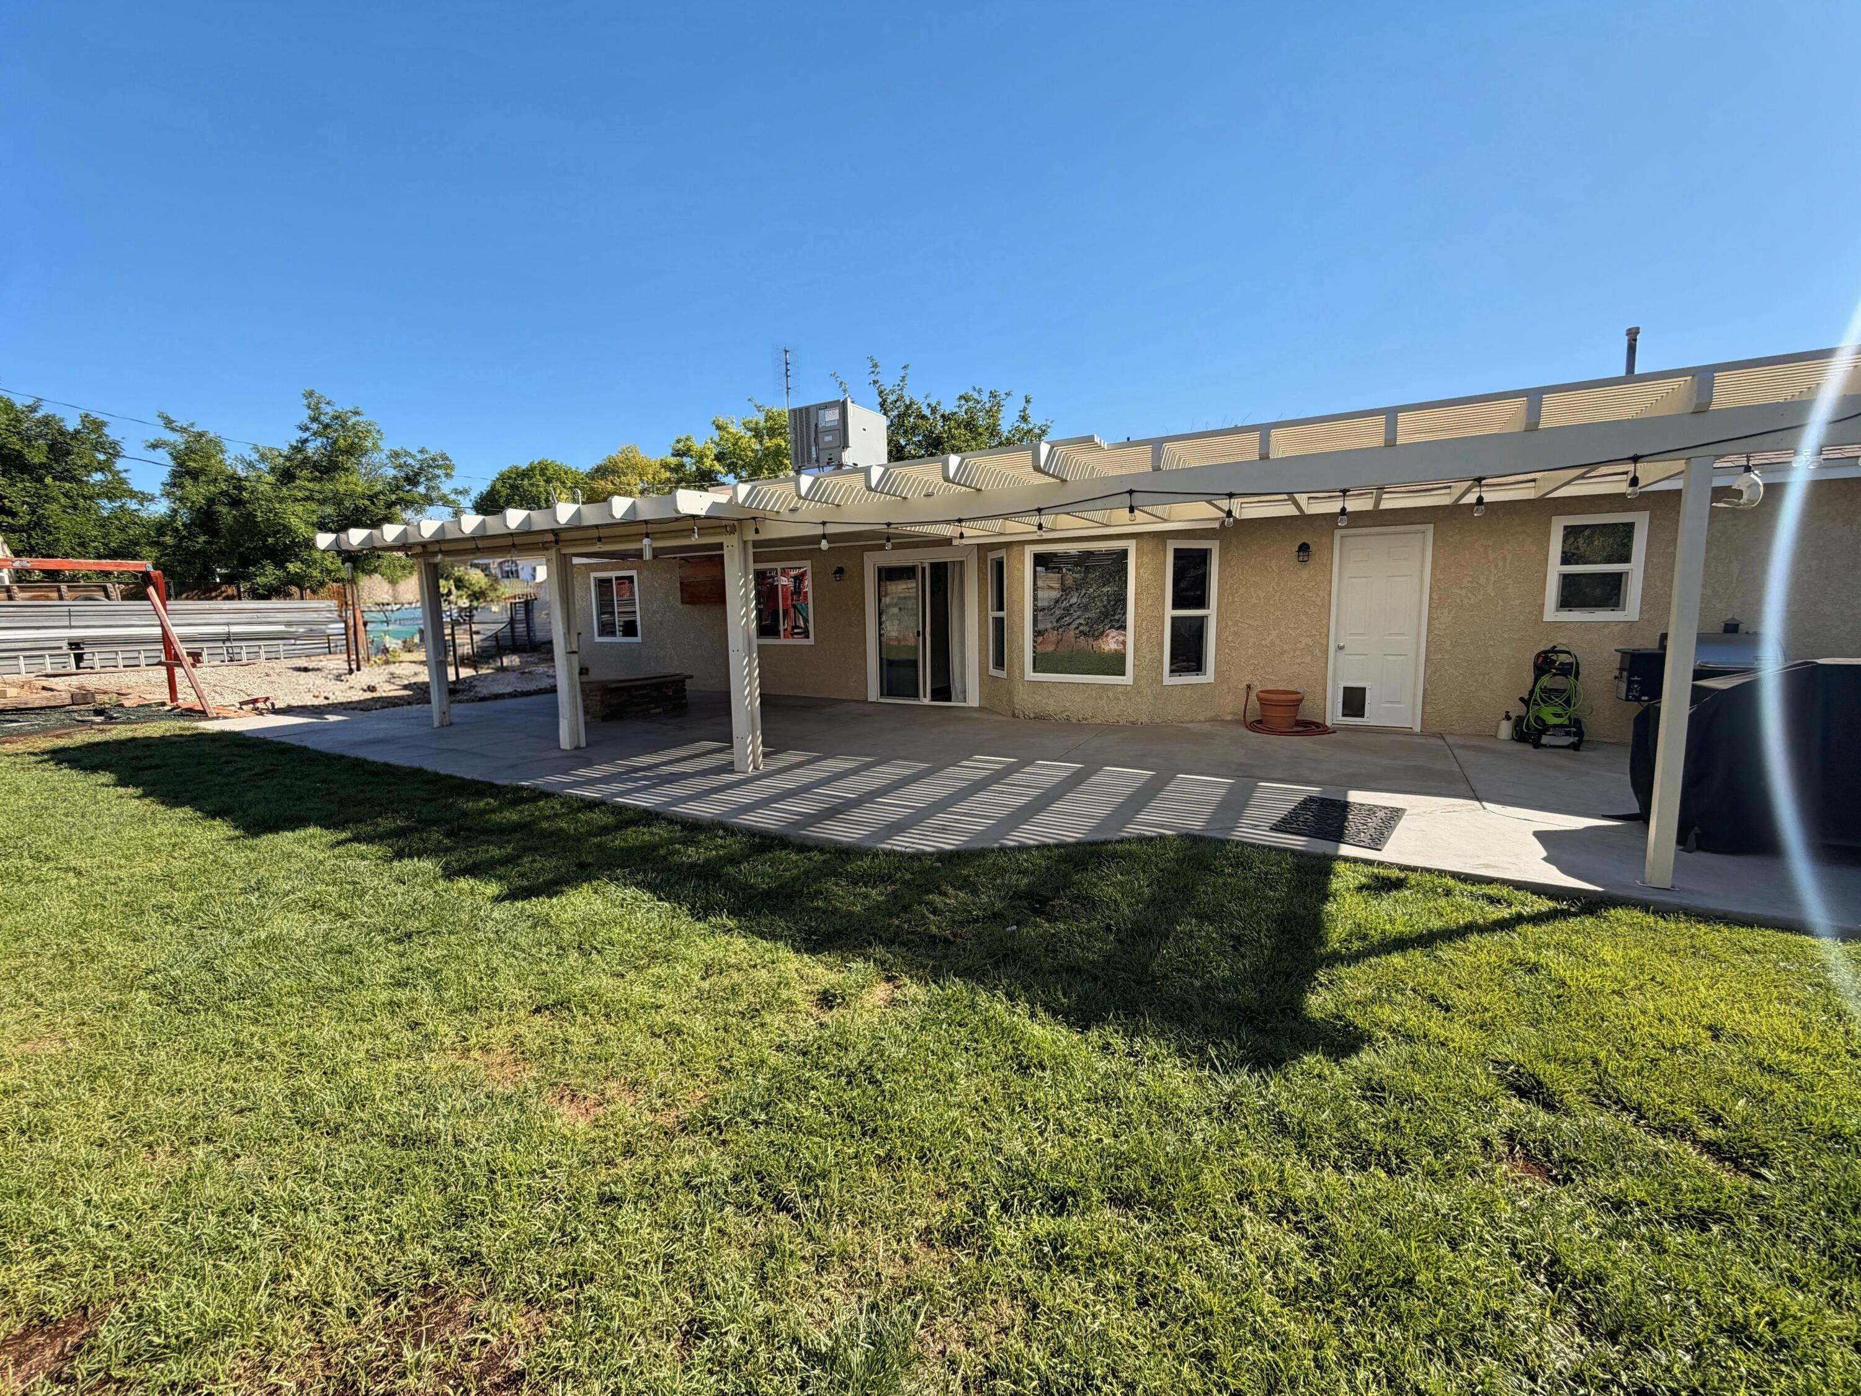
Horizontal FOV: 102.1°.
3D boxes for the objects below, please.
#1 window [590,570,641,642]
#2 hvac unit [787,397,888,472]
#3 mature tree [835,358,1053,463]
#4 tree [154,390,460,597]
[{"bbox_3d":[-5.798,-1.666,13.912,1.288,1.286,0.100,3,8,29],"label":"window"},{"bbox_3d":[-1.798,-5.080,14.942,1.333,1.136,1.309,3,8,29],"label":"hvac unit"},{"bbox_3d":[0.433,-6.049,23.839,7.000,9.191,6.500,-1,7,1],"label":"mature tree"},{"bbox_3d":[-15.715,-4.416,19.082,6.000,6.665,5.700,-6,8,-38],"label":"tree"}]

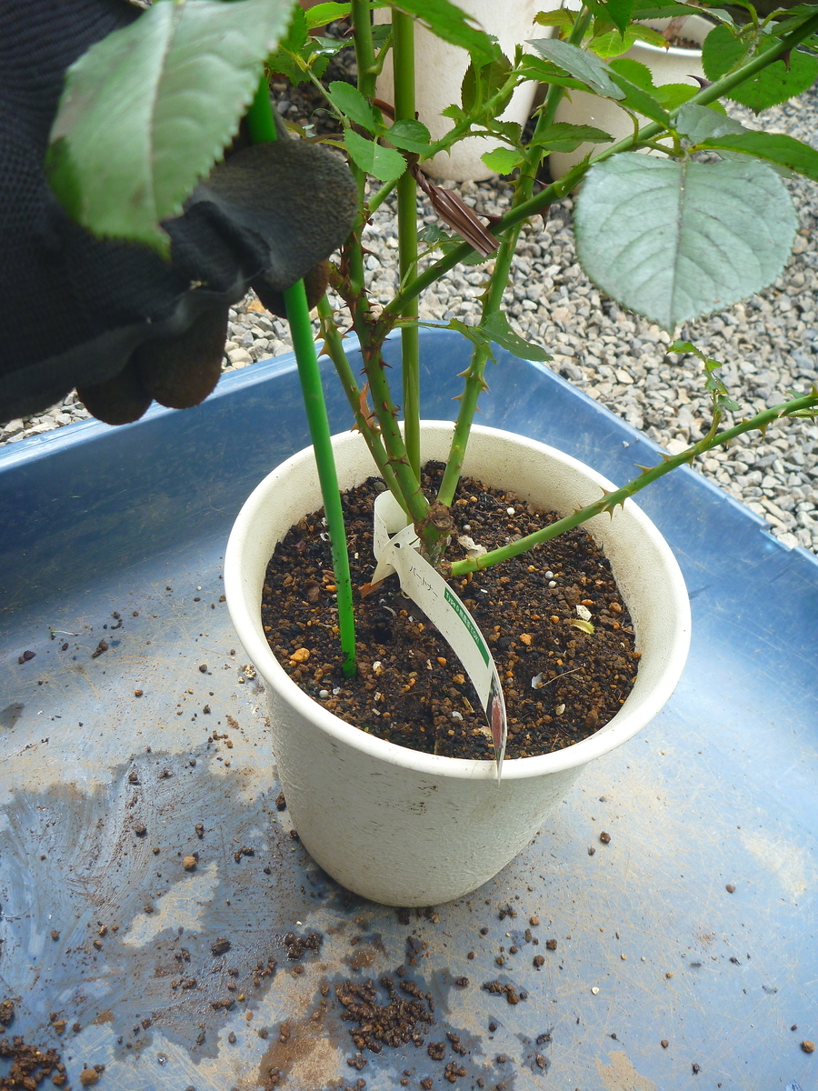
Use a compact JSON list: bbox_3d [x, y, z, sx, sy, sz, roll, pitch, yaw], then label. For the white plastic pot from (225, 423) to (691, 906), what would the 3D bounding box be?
[{"bbox_3d":[0.013,0.082,0.501,0.222,0.217,0.222,5,47,-5],"label":"white plastic pot"}]

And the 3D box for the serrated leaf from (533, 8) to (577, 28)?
[{"bbox_3d":[0.051,-0.186,0.311,0.017,0.004,0.013,8,60,10],"label":"serrated leaf"}]

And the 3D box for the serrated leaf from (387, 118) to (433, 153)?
[{"bbox_3d":[0.000,-0.122,0.263,0.014,0.004,0.011,9,73,0],"label":"serrated leaf"}]

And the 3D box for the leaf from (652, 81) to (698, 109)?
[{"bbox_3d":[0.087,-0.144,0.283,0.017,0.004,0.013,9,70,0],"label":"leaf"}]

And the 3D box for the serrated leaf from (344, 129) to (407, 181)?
[{"bbox_3d":[-0.012,-0.133,0.300,0.022,0.004,0.022,18,59,-14],"label":"serrated leaf"}]

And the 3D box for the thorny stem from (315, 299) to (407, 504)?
[{"bbox_3d":[-0.018,-0.057,0.378,0.013,0.111,0.012,-8,41,17],"label":"thorny stem"}]

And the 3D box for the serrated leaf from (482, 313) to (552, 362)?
[{"bbox_3d":[0.043,-0.083,0.352,0.031,0.006,0.019,27,53,1],"label":"serrated leaf"}]

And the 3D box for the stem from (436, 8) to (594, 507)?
[{"bbox_3d":[0.035,-0.103,0.361,0.017,0.210,0.014,13,35,-3],"label":"stem"}]

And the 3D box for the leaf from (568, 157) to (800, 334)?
[{"bbox_3d":[0.082,-0.092,0.260,0.066,0.010,0.072,11,66,0],"label":"leaf"}]

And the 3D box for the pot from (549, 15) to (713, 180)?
[{"bbox_3d":[0.295,-0.612,1.223,0.210,0.203,0.210,9,45,0],"label":"pot"}]

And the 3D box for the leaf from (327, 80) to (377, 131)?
[{"bbox_3d":[-0.017,-0.132,0.265,0.009,0.004,0.025,-31,74,-23],"label":"leaf"}]

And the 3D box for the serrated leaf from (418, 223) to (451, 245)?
[{"bbox_3d":[0.010,-0.121,0.344,0.014,0.004,0.011,5,55,-4],"label":"serrated leaf"}]

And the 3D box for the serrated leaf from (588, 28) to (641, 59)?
[{"bbox_3d":[0.065,-0.161,0.283,0.014,0.004,0.015,16,67,3],"label":"serrated leaf"}]

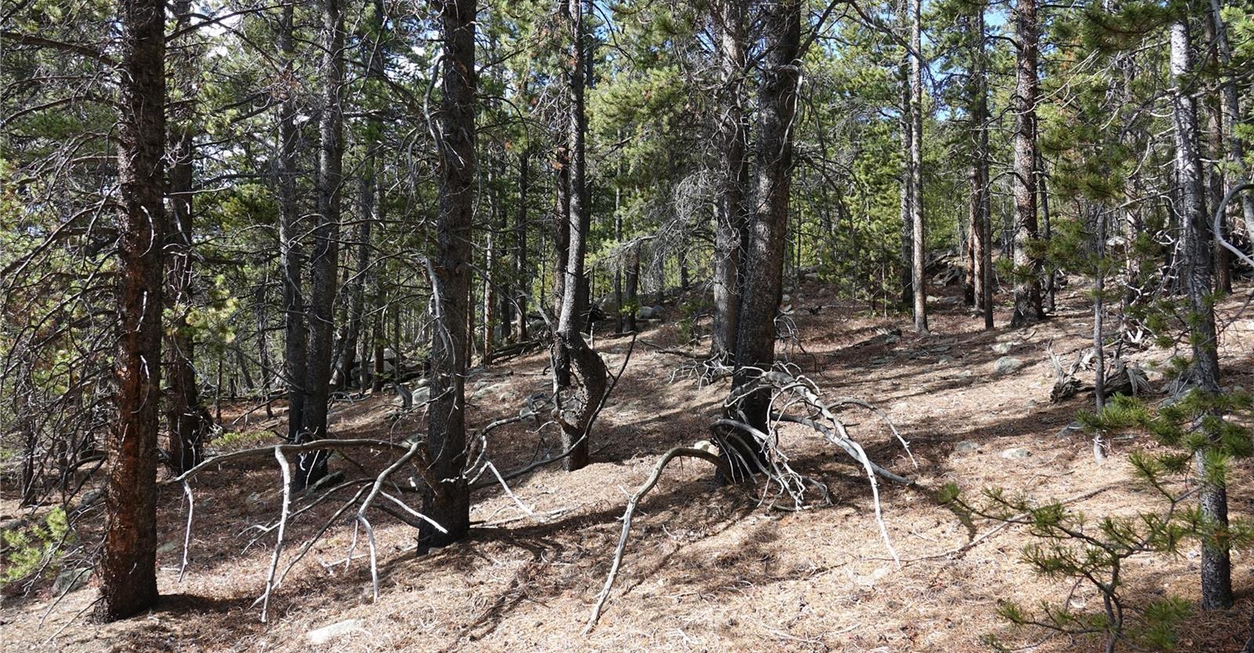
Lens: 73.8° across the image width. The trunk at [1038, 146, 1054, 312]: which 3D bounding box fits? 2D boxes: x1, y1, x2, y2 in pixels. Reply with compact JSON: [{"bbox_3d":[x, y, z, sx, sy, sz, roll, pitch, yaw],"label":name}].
[{"bbox_3d":[6.774,-1.583,13.500,0.237,2.691,0.180,0,-2,0],"label":"trunk"}]

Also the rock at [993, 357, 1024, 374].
[{"bbox_3d":[4.241,0.436,9.300,0.338,0.196,0.270,0,-2,0],"label":"rock"}]

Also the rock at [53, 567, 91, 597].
[{"bbox_3d":[-3.457,1.591,5.200,0.250,0.183,0.210,0,-2,0],"label":"rock"}]

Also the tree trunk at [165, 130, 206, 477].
[{"bbox_3d":[-4.436,-0.231,8.400,0.364,3.496,0.350,0,-2,0],"label":"tree trunk"}]

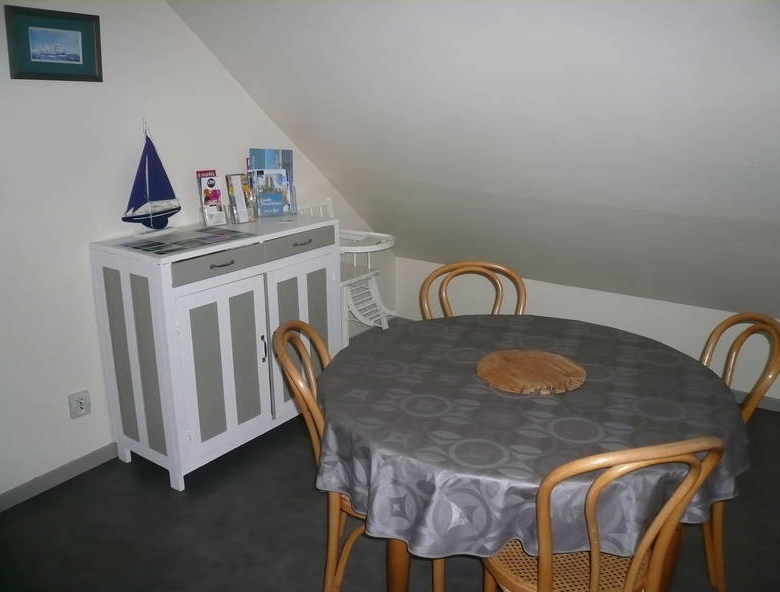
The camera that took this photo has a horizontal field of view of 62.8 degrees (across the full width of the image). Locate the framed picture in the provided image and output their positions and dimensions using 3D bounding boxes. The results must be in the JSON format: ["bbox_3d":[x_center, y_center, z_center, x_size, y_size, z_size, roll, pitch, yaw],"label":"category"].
[{"bbox_3d":[-1.136,-0.848,2.171,0.022,0.223,0.324,18,24,30],"label":"framed picture"}]

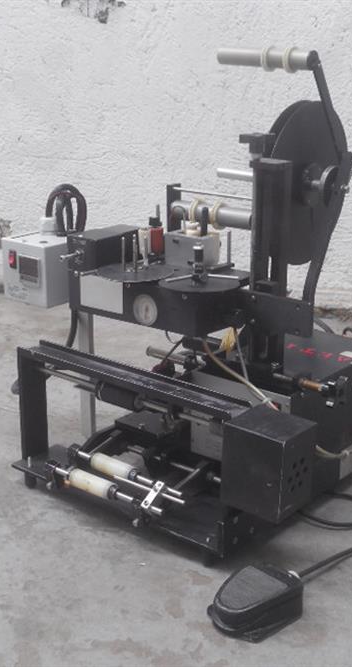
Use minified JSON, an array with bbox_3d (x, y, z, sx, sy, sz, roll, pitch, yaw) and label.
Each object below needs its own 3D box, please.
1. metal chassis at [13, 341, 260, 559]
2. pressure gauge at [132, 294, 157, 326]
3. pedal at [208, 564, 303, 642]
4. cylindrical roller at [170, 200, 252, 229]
[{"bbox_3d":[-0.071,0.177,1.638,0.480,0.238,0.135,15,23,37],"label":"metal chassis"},{"bbox_3d":[-0.042,-0.041,1.620,0.052,0.052,0.026,15,23,37],"label":"pressure gauge"},{"bbox_3d":[0.111,0.375,1.390,0.107,0.055,0.097,-17,25,-42],"label":"pedal"},{"bbox_3d":[0.062,-0.206,1.700,0.167,0.031,0.031,15,23,37],"label":"cylindrical roller"}]

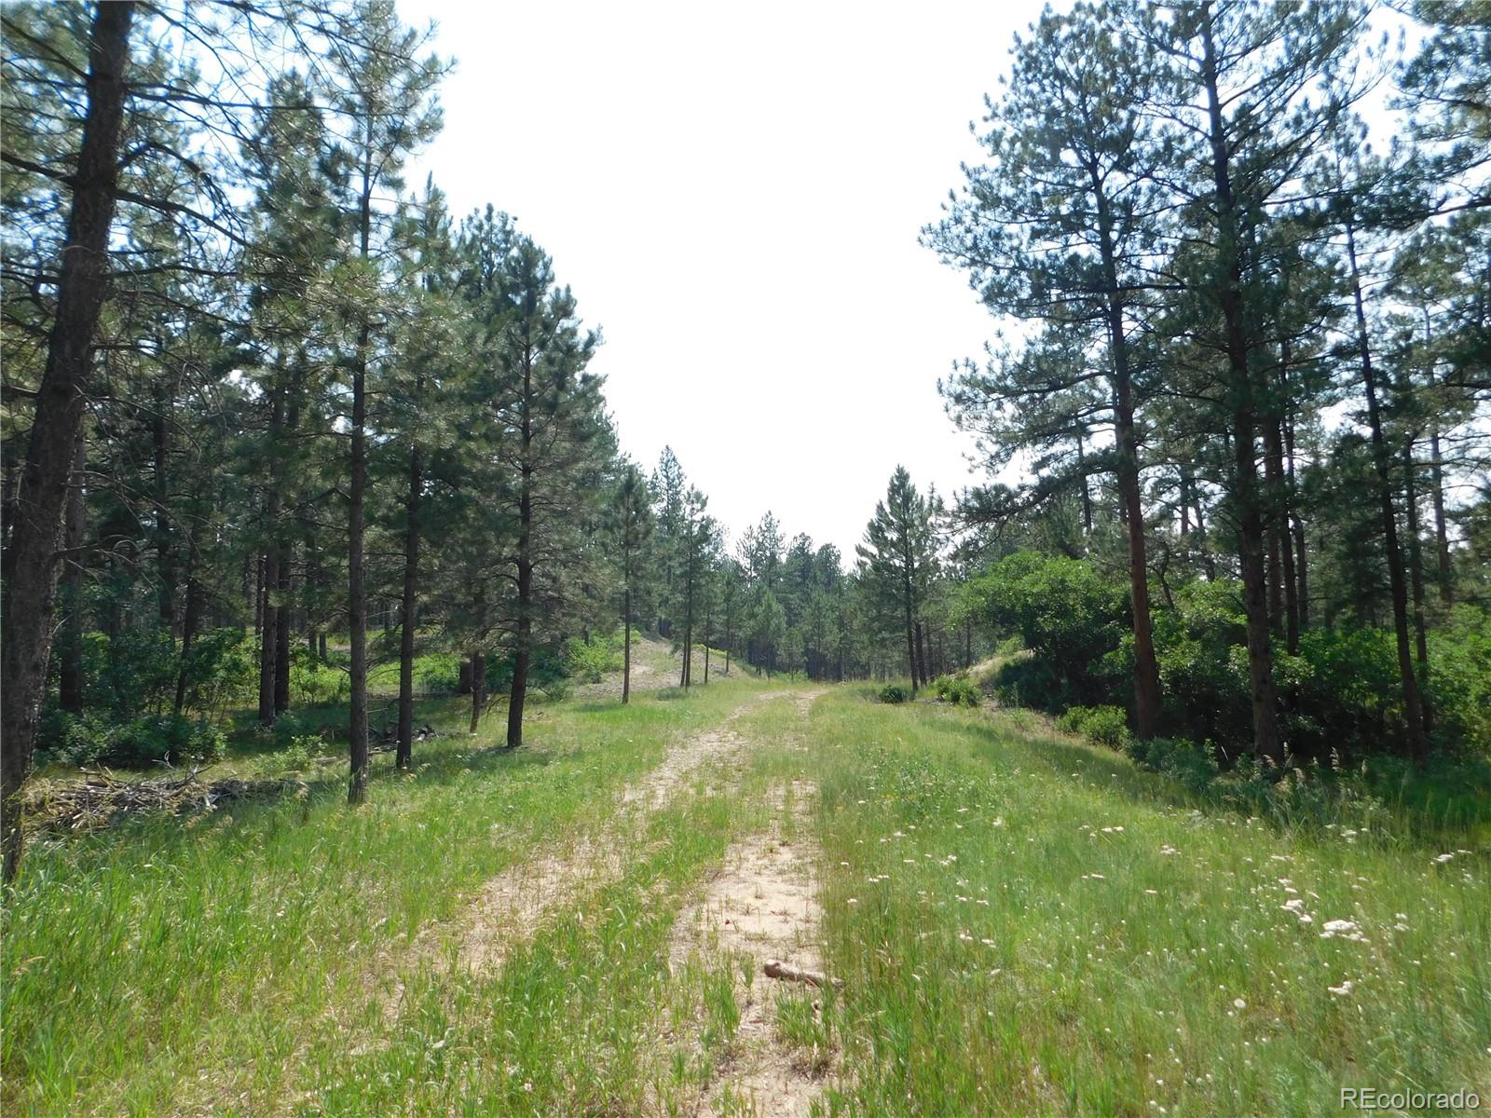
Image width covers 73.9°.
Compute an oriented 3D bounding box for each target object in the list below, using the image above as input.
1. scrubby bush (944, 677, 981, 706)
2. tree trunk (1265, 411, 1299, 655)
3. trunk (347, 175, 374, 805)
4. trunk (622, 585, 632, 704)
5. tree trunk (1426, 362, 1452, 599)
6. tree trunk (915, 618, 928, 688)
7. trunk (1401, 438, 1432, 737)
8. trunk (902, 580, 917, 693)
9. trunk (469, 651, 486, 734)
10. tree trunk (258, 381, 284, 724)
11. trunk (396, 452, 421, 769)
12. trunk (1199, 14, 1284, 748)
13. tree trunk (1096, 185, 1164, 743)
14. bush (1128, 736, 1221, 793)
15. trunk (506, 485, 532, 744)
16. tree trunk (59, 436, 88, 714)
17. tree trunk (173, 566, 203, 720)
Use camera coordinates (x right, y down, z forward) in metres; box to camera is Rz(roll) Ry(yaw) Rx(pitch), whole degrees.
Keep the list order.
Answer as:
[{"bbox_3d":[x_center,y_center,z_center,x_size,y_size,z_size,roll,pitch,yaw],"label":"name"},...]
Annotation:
[{"bbox_3d":[7.138,4.362,32.551,1.250,0.949,1.150,-1,-6,0],"label":"scrubby bush"},{"bbox_3d":[13.159,-0.635,24.284,0.325,6.181,0.325,-5,-8,28],"label":"tree trunk"},{"bbox_3d":[-4.428,-0.997,11.405,0.260,7.508,0.230,-1,-6,0],"label":"trunk"},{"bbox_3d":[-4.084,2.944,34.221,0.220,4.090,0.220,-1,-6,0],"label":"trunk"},{"bbox_3d":[20.695,-2.263,29.538,0.341,7.359,0.341,-4,-9,35],"label":"tree trunk"},{"bbox_3d":[7.261,3.931,40.834,0.313,2.828,0.313,-5,-7,10],"label":"tree trunk"},{"bbox_3d":[12.966,0.446,19.118,0.300,5.885,0.260,-1,-6,0],"label":"trunk"},{"bbox_3d":[6.343,2.971,37.933,0.246,4.503,0.246,-4,-7,9],"label":"trunk"},{"bbox_3d":[-5.780,2.876,21.307,0.190,1.764,0.190,4,-8,-15],"label":"trunk"},{"bbox_3d":[-11.581,-0.255,24.235,0.367,8.633,0.367,2,-8,-26],"label":"tree trunk"},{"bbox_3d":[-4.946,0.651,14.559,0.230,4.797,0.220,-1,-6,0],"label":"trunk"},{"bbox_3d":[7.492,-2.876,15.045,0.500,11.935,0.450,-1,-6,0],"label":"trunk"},{"bbox_3d":[7.810,-2.169,20.450,0.470,11.643,0.470,-5,-8,21],"label":"tree trunk"},{"bbox_3d":[5.779,2.751,13.338,1.250,0.710,1.000,-1,-6,0],"label":"bush"},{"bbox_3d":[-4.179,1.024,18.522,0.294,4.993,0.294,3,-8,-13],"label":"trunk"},{"bbox_3d":[-13.089,0.309,19.298,0.420,5.513,0.400,-1,-6,0],"label":"tree trunk"},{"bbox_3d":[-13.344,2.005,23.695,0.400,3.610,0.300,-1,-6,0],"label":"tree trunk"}]

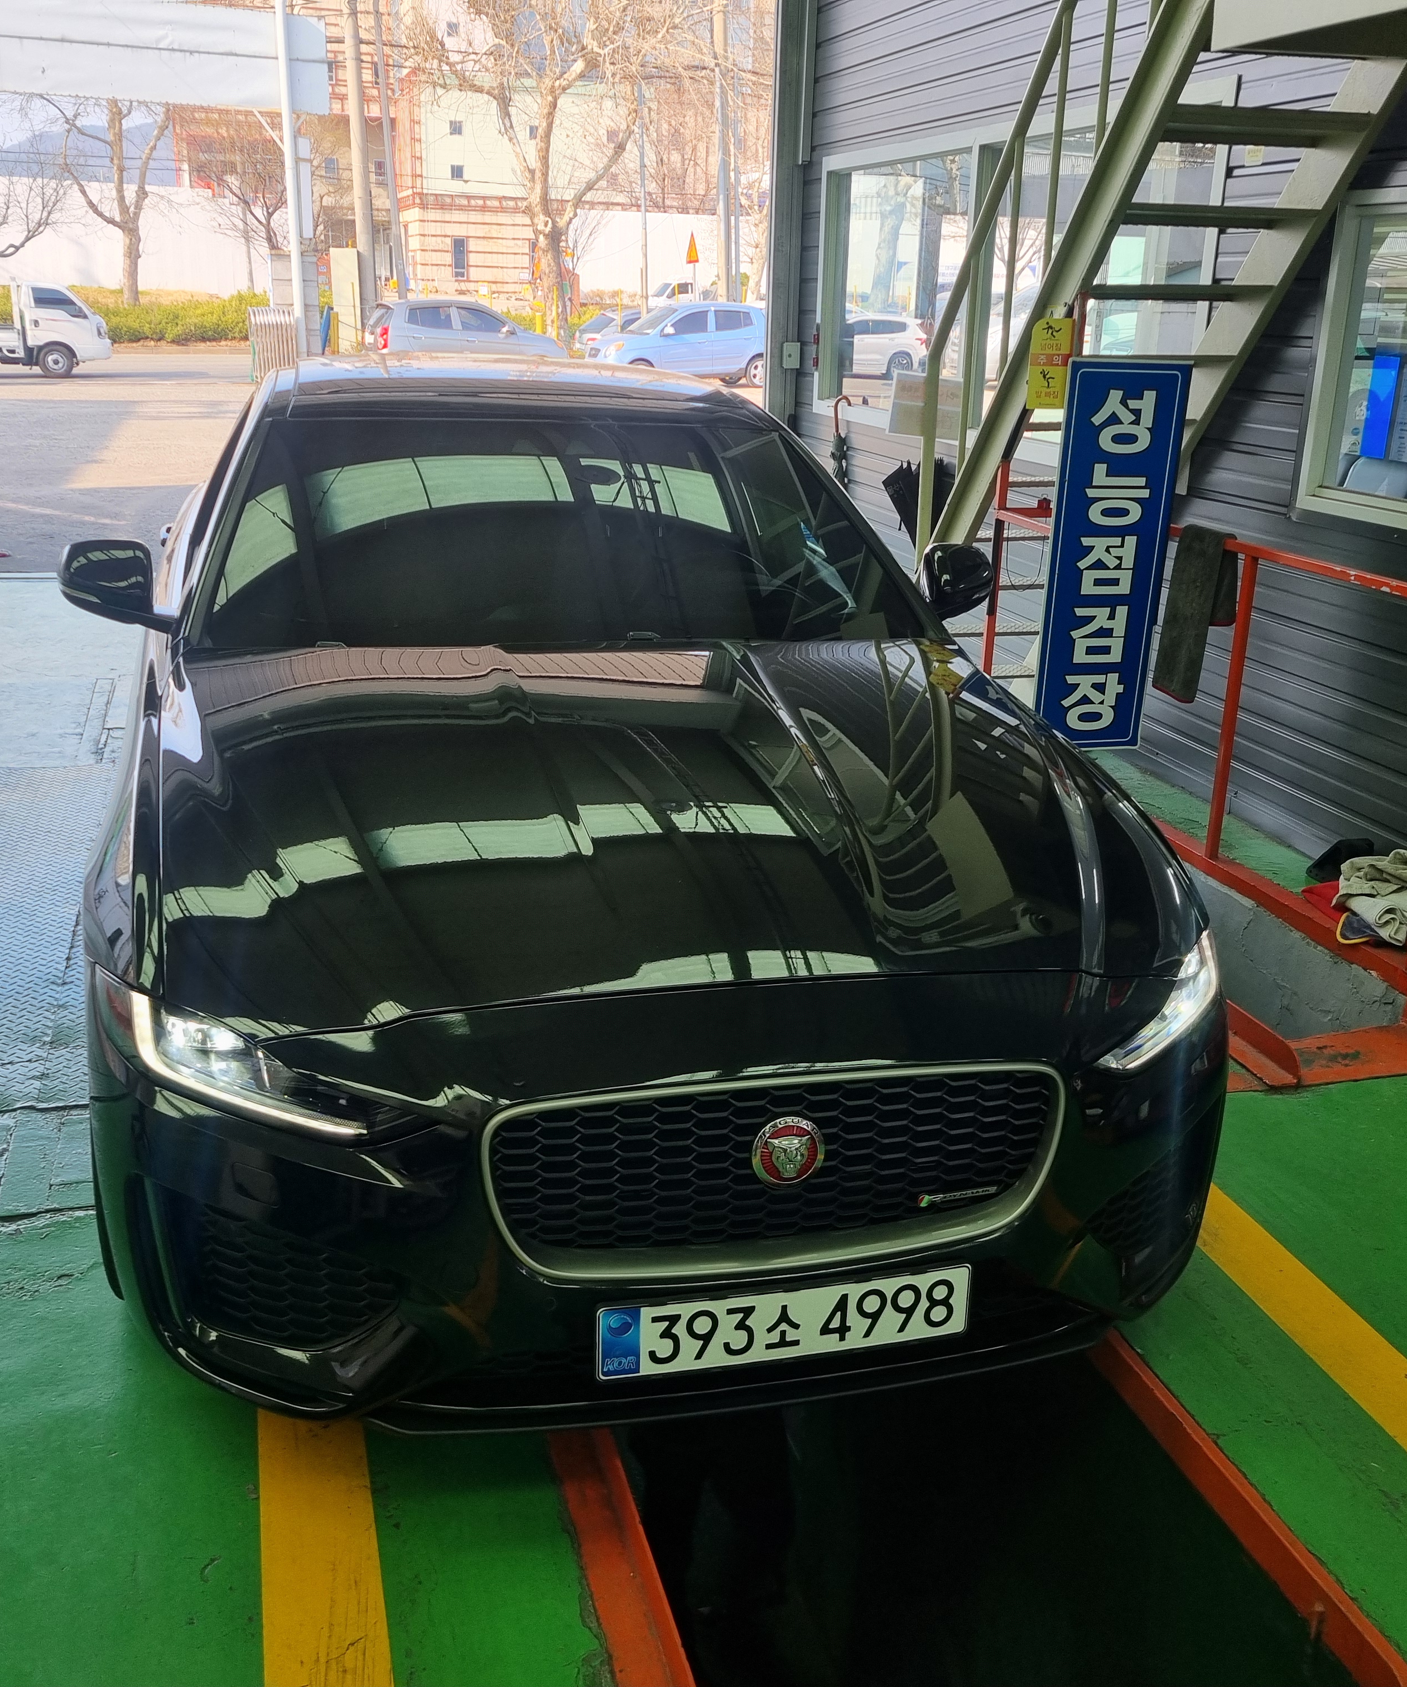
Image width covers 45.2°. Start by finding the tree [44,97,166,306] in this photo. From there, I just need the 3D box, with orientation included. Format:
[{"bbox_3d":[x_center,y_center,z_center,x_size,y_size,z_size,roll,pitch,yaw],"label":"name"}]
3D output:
[{"bbox_3d":[-19.313,-20.772,54.846,4.600,8.800,4.600,-3,18,-15],"label":"tree"}]

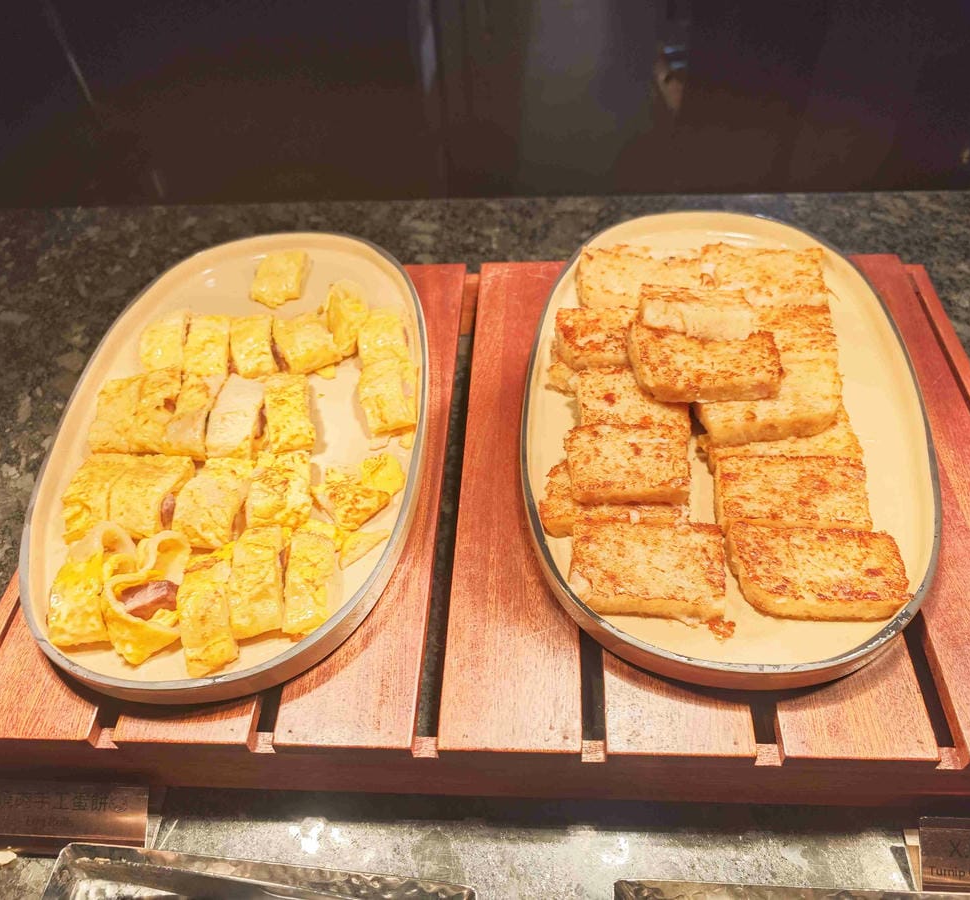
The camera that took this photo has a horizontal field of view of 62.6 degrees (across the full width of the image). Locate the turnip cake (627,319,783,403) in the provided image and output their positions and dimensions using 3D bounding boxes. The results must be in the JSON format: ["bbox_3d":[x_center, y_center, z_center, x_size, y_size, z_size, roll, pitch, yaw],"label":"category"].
[{"bbox_3d":[0.126,-0.051,0.460,0.078,0.017,0.043,-2,50,3],"label":"turnip cake"}]

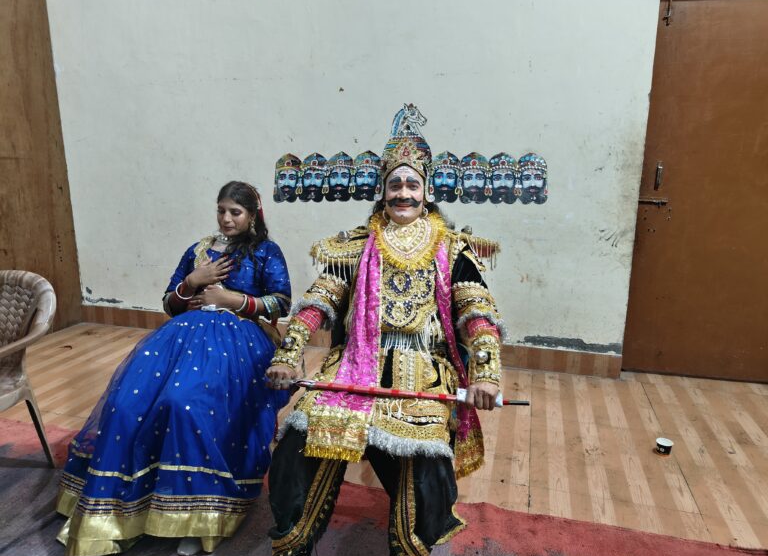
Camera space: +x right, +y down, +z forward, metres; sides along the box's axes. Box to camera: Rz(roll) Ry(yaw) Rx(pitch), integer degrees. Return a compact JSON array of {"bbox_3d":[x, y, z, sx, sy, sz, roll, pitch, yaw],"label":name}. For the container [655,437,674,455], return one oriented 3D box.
[{"bbox_3d":[1.242,0.748,2.356,0.071,0.047,0.071,0,12,0],"label":"container"}]

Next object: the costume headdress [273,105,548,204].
[{"bbox_3d":[0.078,-0.450,1.940,0.985,0.348,0.200,2,12,8],"label":"costume headdress"}]

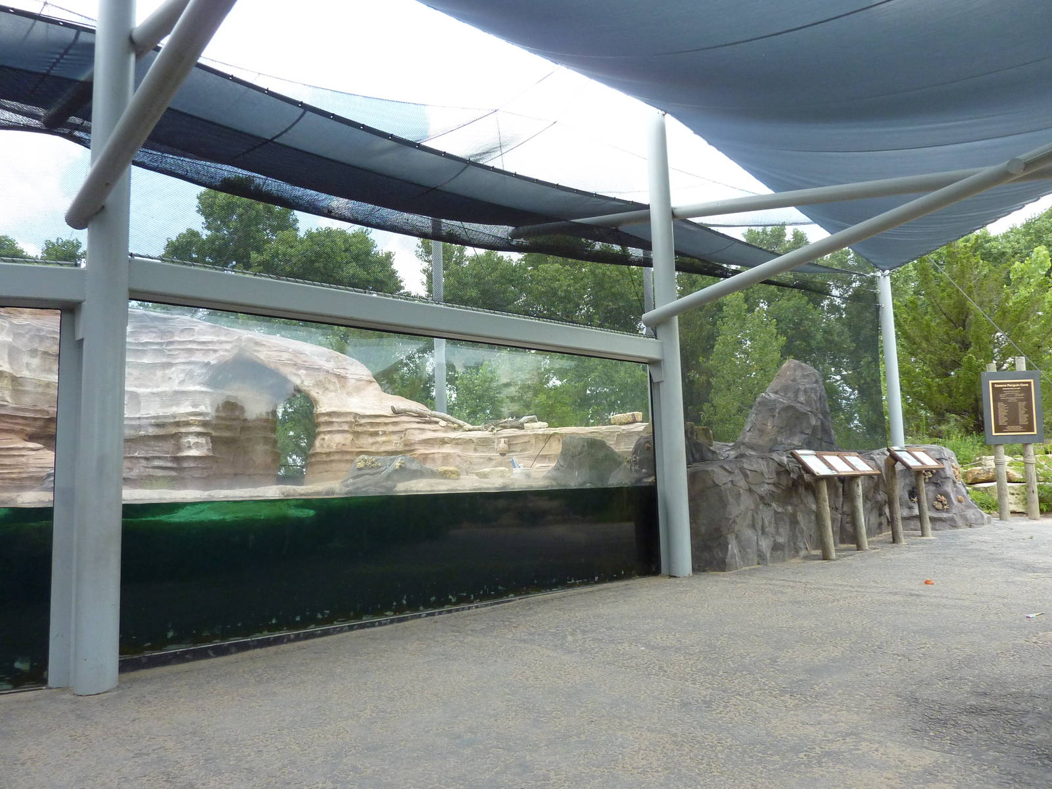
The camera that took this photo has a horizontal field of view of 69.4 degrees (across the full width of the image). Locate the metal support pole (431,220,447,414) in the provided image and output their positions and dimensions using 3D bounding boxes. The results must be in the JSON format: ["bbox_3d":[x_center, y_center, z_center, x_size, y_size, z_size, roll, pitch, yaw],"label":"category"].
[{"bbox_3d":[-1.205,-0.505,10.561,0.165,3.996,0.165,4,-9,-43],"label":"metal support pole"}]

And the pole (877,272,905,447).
[{"bbox_3d":[6.882,-0.280,14.245,0.211,4.115,0.211,4,-9,-43],"label":"pole"}]

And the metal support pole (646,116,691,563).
[{"bbox_3d":[1.434,-0.584,7.686,0.214,4.766,0.214,4,-9,-43],"label":"metal support pole"}]

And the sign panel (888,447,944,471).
[{"bbox_3d":[5.294,0.874,10.290,1.147,0.375,0.060,3,-52,-42],"label":"sign panel"}]

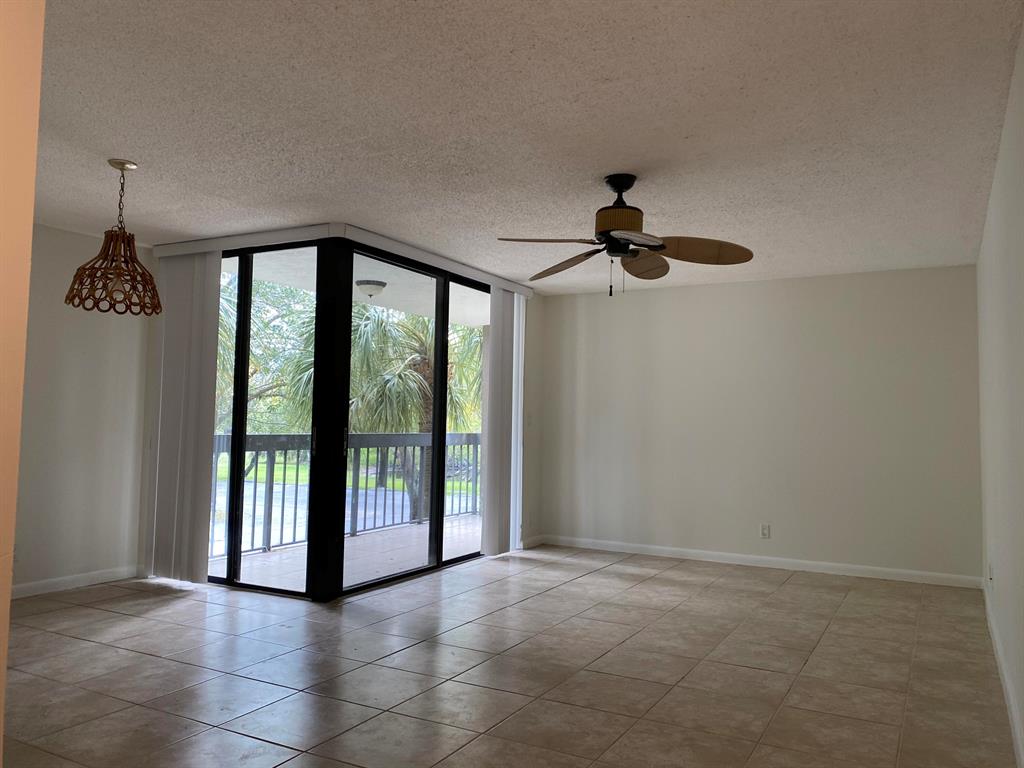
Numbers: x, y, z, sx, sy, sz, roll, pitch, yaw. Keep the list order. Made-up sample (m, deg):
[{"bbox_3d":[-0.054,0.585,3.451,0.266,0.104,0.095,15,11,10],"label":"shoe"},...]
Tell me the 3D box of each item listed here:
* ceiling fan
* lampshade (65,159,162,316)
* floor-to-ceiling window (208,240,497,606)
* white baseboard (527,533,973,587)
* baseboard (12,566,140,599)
[{"bbox_3d":[0.568,-0.772,4.011,1.300,0.620,1.300,-1,-4,29],"label":"ceiling fan"},{"bbox_3d":[-2.015,-0.756,3.938,0.440,0.760,0.440,-1,-4,29],"label":"lampshade"},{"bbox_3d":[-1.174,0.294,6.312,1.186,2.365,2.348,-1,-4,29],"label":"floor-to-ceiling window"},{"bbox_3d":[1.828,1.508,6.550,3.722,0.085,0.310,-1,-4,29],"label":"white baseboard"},{"bbox_3d":[-2.950,1.341,5.241,0.025,0.085,0.901,-1,-4,29],"label":"baseboard"}]

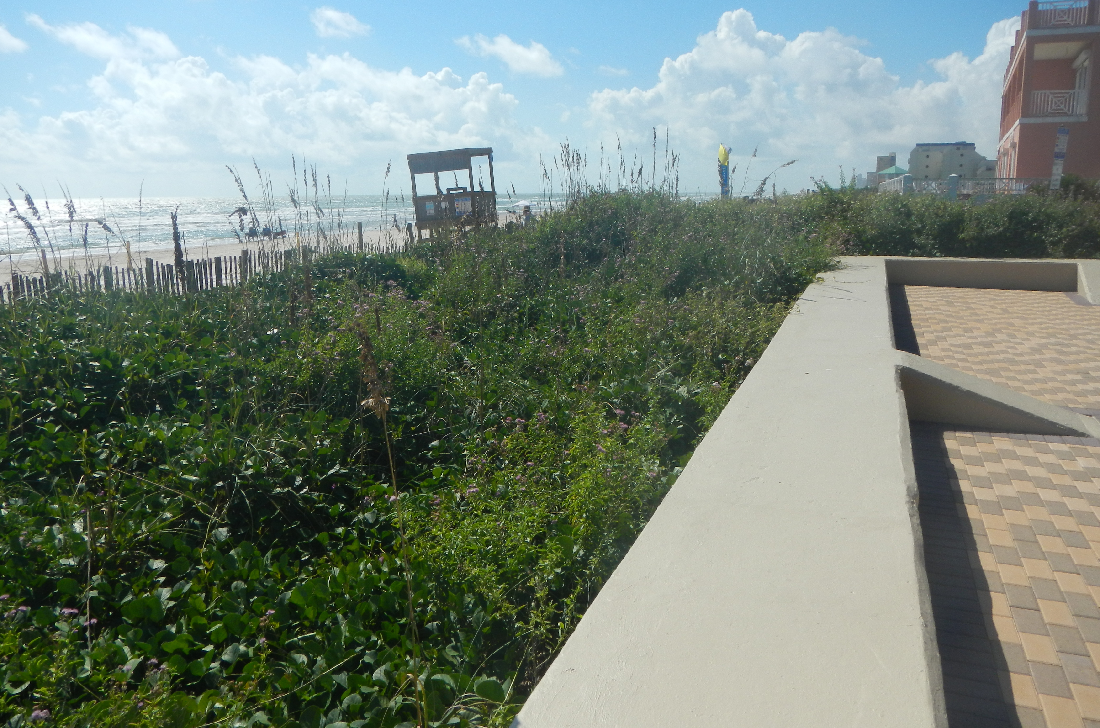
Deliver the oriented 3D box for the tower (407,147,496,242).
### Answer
[{"bbox_3d":[-3.398,-5.812,32.053,2.353,3.561,2.209,0,11,18],"label":"tower"}]

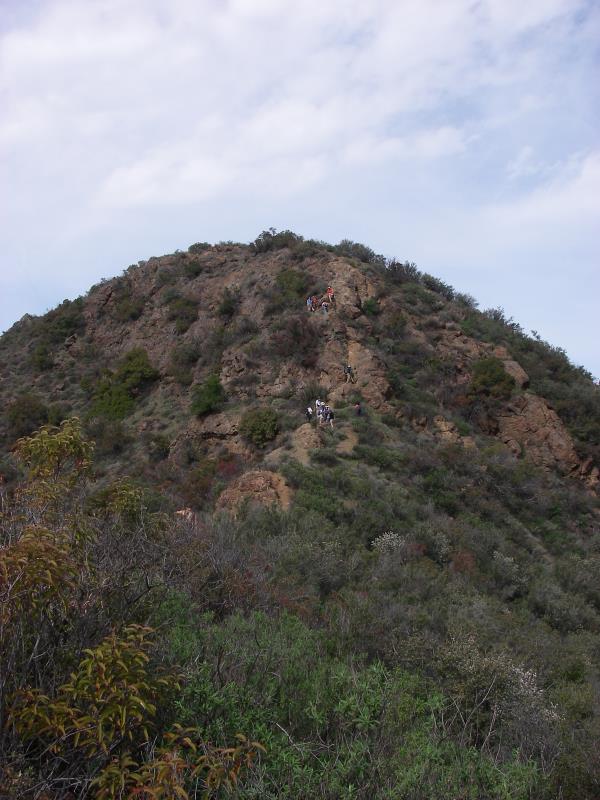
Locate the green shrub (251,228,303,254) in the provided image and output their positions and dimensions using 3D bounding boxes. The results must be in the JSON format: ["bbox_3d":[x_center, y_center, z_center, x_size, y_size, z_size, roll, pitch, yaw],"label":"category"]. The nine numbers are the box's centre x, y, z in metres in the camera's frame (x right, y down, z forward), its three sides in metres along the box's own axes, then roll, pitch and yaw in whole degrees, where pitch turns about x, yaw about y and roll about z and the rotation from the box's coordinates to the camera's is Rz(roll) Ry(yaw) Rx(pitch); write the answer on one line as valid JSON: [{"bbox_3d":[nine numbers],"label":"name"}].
[{"bbox_3d":[-3.131,-21.116,117.000,6.720,3.360,4.704,0,-5,0],"label":"green shrub"}]

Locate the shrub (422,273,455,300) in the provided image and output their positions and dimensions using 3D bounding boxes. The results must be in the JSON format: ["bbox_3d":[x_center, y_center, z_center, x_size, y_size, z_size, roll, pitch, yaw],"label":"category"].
[{"bbox_3d":[17.033,-13.958,108.000,3.778,3.237,3.542,0,-6,0],"label":"shrub"}]

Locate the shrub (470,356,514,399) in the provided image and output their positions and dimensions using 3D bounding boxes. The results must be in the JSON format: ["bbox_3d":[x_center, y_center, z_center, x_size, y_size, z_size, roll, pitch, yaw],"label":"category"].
[{"bbox_3d":[18.193,-2.032,83.000,4.034,4.034,3.550,0,-5,0],"label":"shrub"}]

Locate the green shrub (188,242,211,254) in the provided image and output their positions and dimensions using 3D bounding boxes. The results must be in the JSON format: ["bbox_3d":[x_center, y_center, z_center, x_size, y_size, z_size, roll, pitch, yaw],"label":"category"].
[{"bbox_3d":[-13.389,-20.184,117.000,2.843,1.706,2.502,0,-5,0],"label":"green shrub"}]

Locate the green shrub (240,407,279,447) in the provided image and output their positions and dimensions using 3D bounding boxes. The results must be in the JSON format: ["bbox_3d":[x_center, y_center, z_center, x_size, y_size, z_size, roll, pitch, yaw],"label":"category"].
[{"bbox_3d":[-3.274,2.142,71.000,2.980,3.137,2.622,0,-5,0],"label":"green shrub"}]

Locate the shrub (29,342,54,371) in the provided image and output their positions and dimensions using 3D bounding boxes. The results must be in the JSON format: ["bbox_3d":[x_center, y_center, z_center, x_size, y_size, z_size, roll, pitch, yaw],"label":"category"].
[{"bbox_3d":[-29.435,-4.953,100.000,2.842,2.997,2.665,0,-6,0],"label":"shrub"}]

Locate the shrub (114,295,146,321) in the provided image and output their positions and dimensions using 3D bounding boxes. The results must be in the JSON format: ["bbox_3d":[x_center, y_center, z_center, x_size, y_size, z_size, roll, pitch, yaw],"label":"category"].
[{"bbox_3d":[-19.997,-10.849,103.000,3.413,2.958,3.003,0,-5,0],"label":"shrub"}]

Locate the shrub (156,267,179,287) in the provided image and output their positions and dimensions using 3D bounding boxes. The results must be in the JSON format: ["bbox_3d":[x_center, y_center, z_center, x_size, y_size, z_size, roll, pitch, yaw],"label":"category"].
[{"bbox_3d":[-16.596,-15.469,110.000,2.673,2.430,2.352,0,-5,0],"label":"shrub"}]

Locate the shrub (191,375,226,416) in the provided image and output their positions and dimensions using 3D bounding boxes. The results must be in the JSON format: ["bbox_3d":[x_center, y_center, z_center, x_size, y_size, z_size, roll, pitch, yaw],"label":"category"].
[{"bbox_3d":[-8.439,-0.415,81.000,3.221,3.758,2.834,0,-5,0],"label":"shrub"}]

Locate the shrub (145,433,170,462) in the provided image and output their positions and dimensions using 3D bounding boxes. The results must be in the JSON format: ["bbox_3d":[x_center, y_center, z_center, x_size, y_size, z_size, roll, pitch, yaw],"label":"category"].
[{"bbox_3d":[-12.008,4.003,74.000,2.103,2.376,2.236,0,-6,0],"label":"shrub"}]

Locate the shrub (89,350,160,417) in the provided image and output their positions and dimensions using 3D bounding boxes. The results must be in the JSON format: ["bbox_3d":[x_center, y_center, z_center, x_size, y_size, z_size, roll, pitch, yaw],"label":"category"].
[{"bbox_3d":[-17.786,-1.672,89.000,6.685,6.739,6.202,0,-6,0],"label":"shrub"}]

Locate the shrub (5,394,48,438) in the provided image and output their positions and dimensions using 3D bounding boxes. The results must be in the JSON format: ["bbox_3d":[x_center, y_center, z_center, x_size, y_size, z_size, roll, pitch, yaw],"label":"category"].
[{"bbox_3d":[-26.996,1.536,87.000,3.994,4.284,3.745,0,-6,0],"label":"shrub"}]

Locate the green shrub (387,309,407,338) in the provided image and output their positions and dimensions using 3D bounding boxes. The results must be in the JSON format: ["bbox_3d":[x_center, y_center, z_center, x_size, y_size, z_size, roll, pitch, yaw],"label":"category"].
[{"bbox_3d":[10.769,-8.425,98.000,2.143,2.937,2.509,0,-6,0],"label":"green shrub"}]

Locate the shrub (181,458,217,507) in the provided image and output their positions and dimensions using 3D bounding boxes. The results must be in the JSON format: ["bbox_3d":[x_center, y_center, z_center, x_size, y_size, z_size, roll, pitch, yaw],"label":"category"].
[{"bbox_3d":[-7.397,6.085,64.000,2.519,3.425,2.937,0,-6,0],"label":"shrub"}]

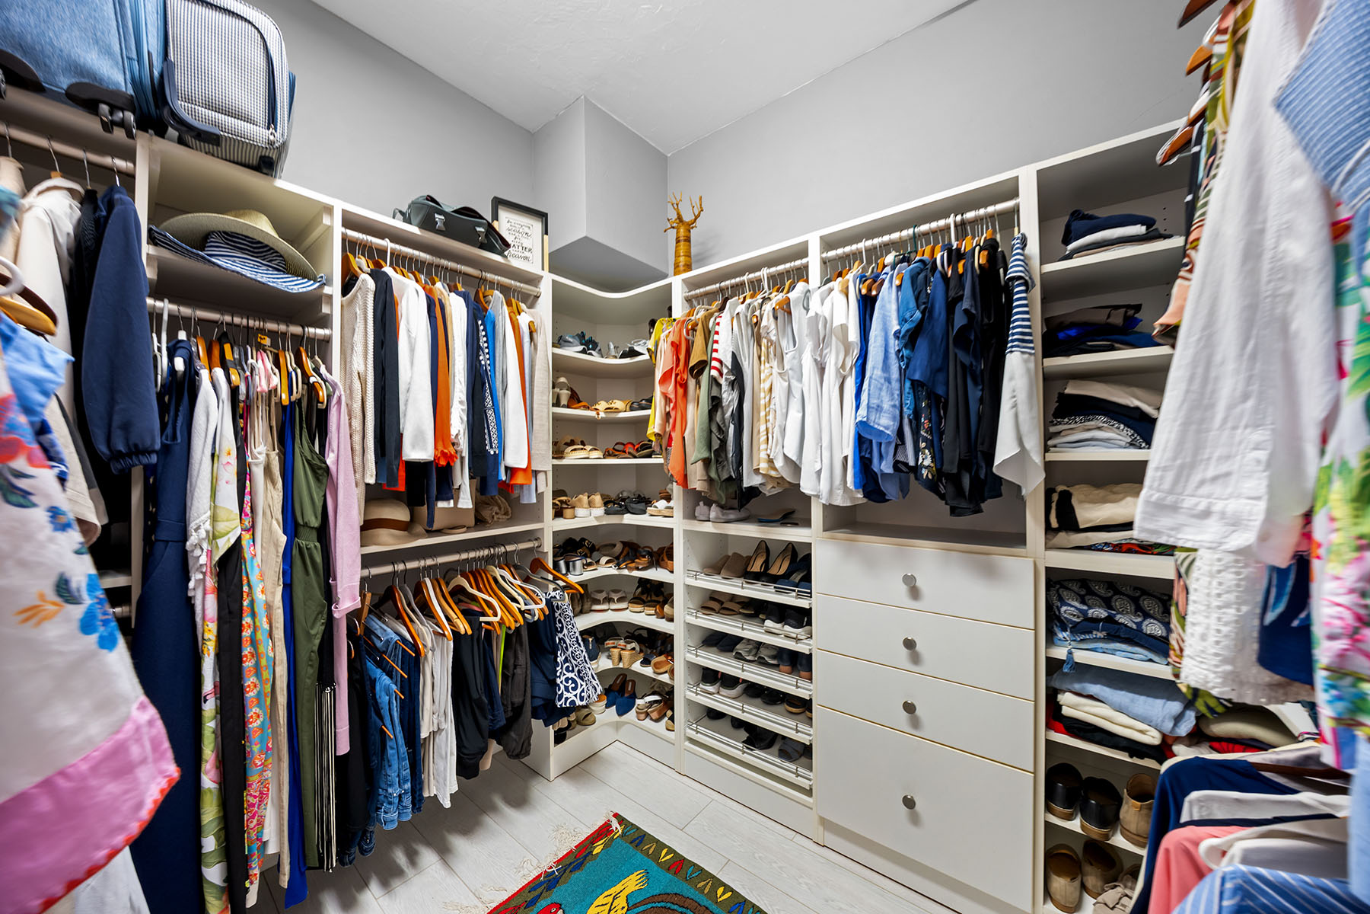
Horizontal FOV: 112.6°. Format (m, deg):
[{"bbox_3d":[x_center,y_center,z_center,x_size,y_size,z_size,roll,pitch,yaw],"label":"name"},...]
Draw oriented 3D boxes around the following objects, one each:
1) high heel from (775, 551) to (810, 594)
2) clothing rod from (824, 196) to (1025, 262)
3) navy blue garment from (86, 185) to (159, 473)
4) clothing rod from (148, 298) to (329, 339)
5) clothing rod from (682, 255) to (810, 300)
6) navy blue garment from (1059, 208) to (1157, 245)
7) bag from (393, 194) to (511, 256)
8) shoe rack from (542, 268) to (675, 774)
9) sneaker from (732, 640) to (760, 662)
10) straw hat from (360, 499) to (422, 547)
[{"bbox_3d":[0.452,0.451,1.817,0.083,0.130,0.230,-1,-1,38],"label":"high heel"},{"bbox_3d":[0.733,-0.721,1.473,0.570,0.032,0.030,-1,-1,38],"label":"clothing rod"},{"bbox_3d":[-1.370,-0.312,1.104,0.460,0.697,0.130,-1,-1,42],"label":"navy blue garment"},{"bbox_3d":[-1.218,-0.382,1.276,0.032,0.032,0.366,-1,-1,42],"label":"clothing rod"},{"bbox_3d":[0.239,-0.711,1.833,0.567,0.032,0.032,-1,-1,37],"label":"clothing rod"},{"bbox_3d":[1.176,-0.614,1.284,0.190,0.085,0.260,-1,-1,37],"label":"navy blue garment"},{"bbox_3d":[-0.859,-0.863,1.710,0.175,0.168,0.385,-1,-1,41],"label":"bag"},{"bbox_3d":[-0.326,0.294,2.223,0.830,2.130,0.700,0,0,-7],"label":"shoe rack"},{"bbox_3d":[0.309,0.787,1.970,0.095,0.105,0.260,-1,-1,38],"label":"sneaker"},{"bbox_3d":[-1.082,0.219,1.606,0.340,0.120,0.340,-1,-1,42],"label":"straw hat"}]

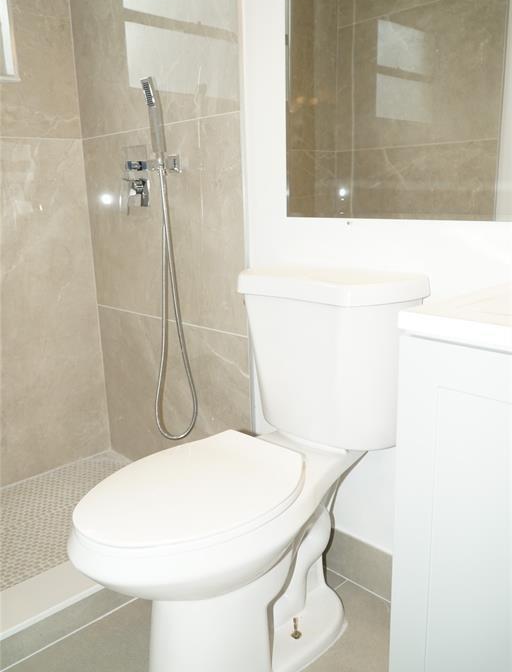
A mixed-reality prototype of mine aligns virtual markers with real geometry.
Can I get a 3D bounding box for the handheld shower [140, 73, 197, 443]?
[{"bbox_3d":[-0.293,-0.184,1.781,0.105,1.116,0.195,-14,18,-42],"label":"handheld shower"}]

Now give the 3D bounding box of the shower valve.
[{"bbox_3d":[-0.407,-0.495,1.856,0.060,0.199,0.136,-14,18,-42],"label":"shower valve"}]

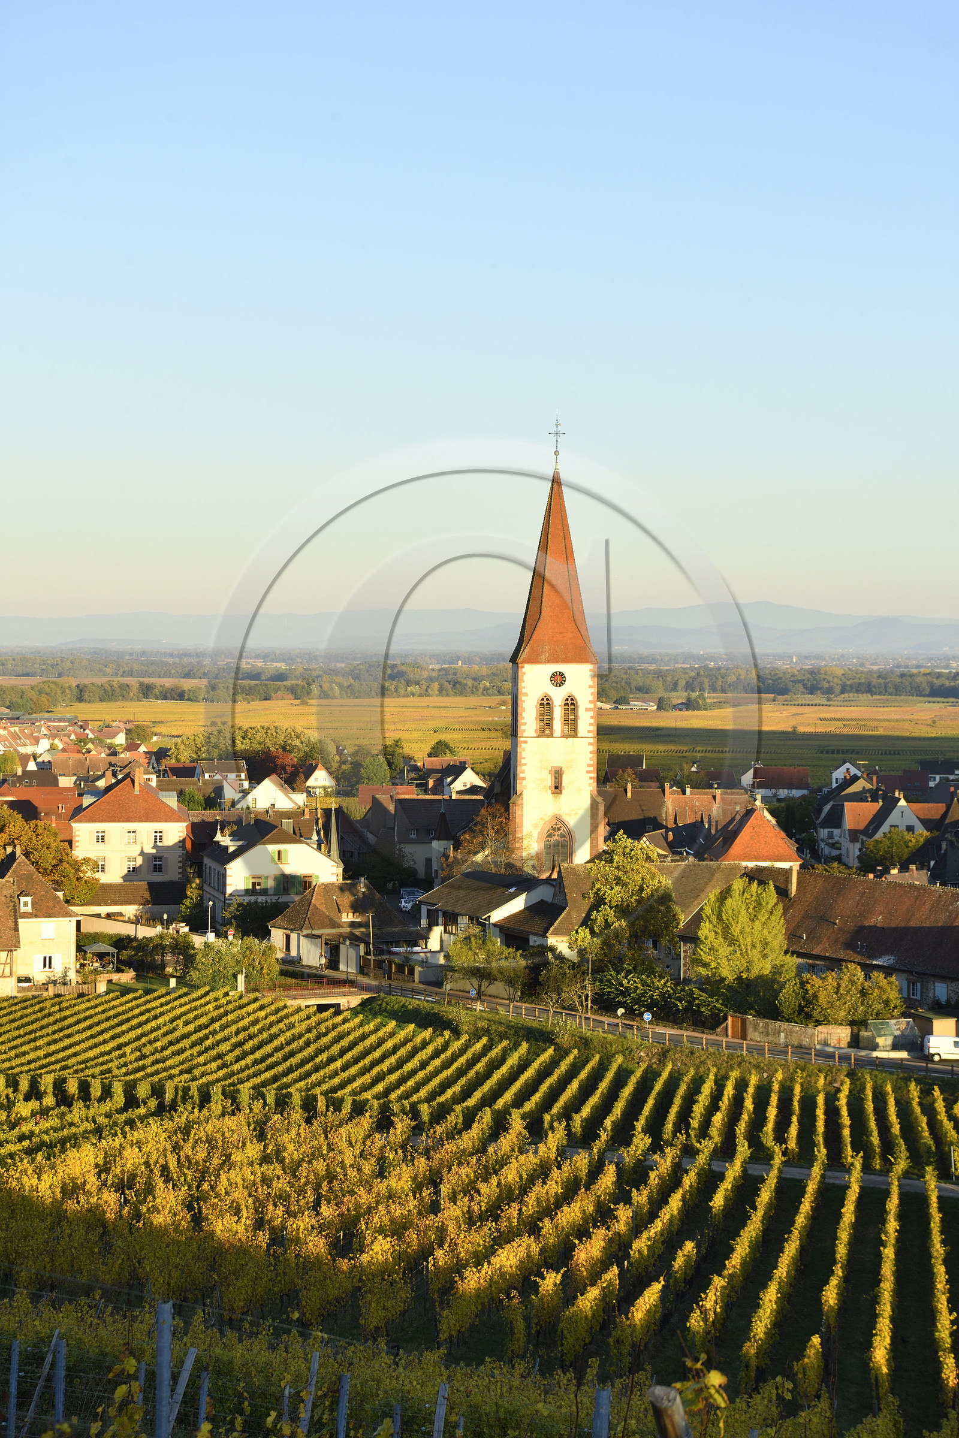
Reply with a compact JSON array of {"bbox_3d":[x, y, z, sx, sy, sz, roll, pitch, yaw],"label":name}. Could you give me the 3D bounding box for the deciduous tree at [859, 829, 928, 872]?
[{"bbox_3d":[55.473,18.308,375.000,9.400,7.000,8.500,0,2,0],"label":"deciduous tree"}]

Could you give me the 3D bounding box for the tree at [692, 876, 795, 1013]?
[{"bbox_3d":[20.927,18.019,222.000,8.120,11.150,8.120,0,2,0],"label":"tree"}]

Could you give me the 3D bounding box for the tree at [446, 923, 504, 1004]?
[{"bbox_3d":[-0.374,23.514,266.000,5.670,8.230,5.670,0,2,0],"label":"tree"}]

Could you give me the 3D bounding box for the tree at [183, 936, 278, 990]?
[{"bbox_3d":[-22.336,22.024,252.000,8.500,5.000,6.500,0,2,0],"label":"tree"}]

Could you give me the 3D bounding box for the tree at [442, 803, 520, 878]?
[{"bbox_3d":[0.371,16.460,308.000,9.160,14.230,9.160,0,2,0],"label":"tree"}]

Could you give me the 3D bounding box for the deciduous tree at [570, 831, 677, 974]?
[{"bbox_3d":[13.171,17.248,254.000,10.210,14.190,9.500,0,2,0],"label":"deciduous tree"}]

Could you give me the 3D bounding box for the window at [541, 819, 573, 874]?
[{"bbox_3d":[9.153,15.050,330.000,3.850,6.800,0.500,0,2,-3],"label":"window"}]

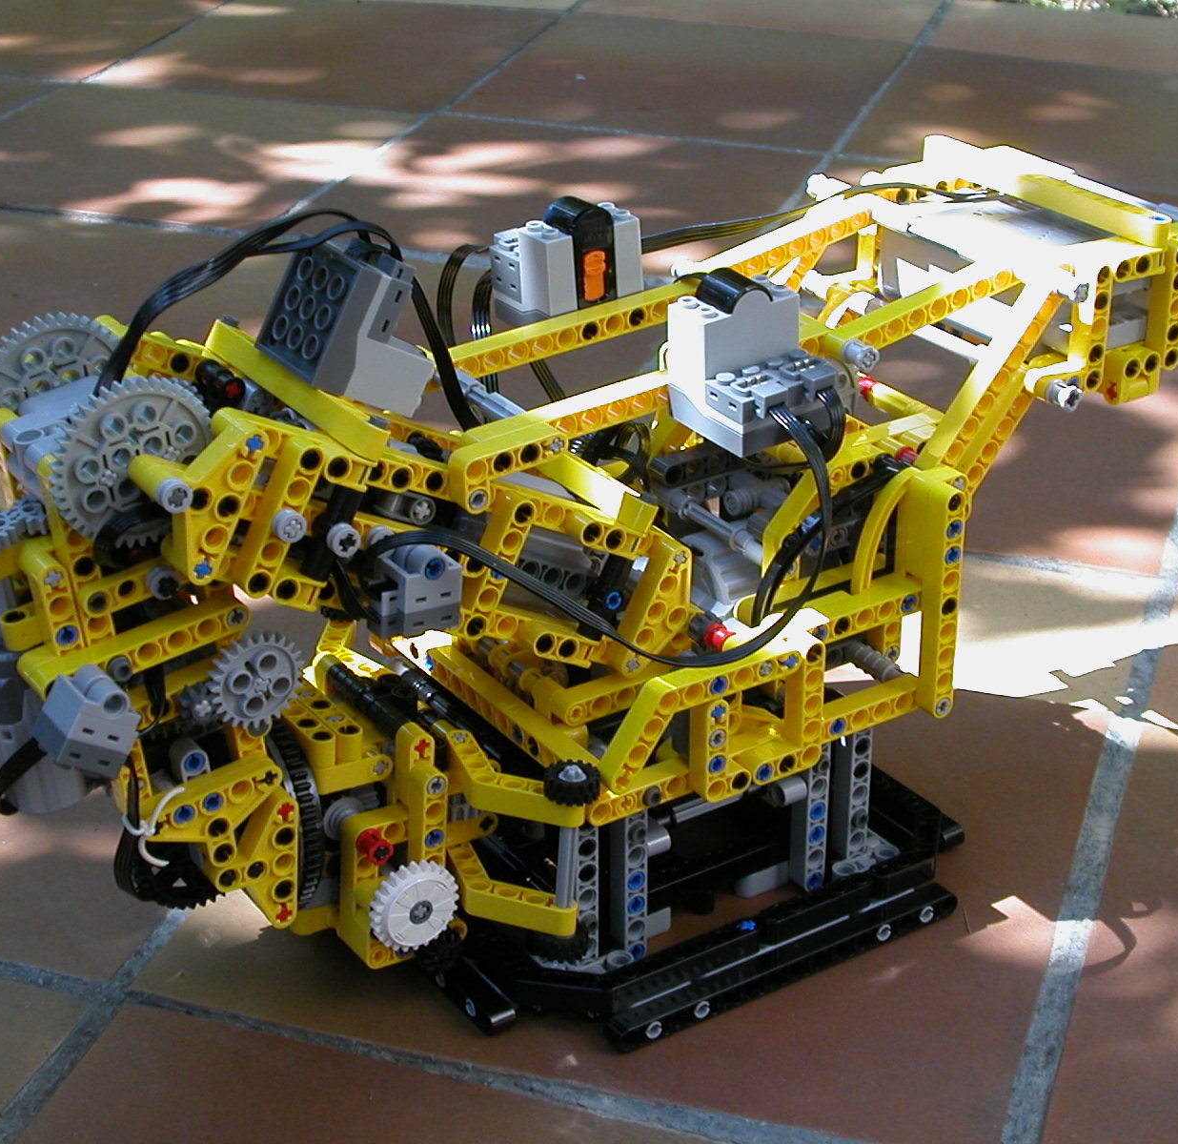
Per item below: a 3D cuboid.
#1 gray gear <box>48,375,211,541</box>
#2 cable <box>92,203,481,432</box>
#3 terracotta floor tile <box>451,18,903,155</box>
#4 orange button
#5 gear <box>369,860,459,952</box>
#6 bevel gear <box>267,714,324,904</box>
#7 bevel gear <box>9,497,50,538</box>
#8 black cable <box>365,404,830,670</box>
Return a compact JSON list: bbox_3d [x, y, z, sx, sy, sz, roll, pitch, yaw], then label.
[{"bbox_3d":[-0.107,-0.026,0.560,0.042,0.042,0.007,-17,31,-30],"label":"gray gear"},{"bbox_3d":[-0.075,-0.056,0.597,0.115,0.073,0.032,-16,31,-30],"label":"cable"},{"bbox_3d":[0.064,-0.315,1.548,0.244,0.012,0.255,8,27,15],"label":"terracotta floor tile"},{"bbox_3d":[0.002,-0.085,0.678,0.007,0.015,0.004,-19,32,-28],"label":"orange button"},{"bbox_3d":[-0.046,0.089,0.632,0.025,0.025,0.008,-17,31,-30],"label":"gear"},{"bbox_3d":[-0.088,0.064,0.646,0.009,0.057,0.057,-11,28,-32],"label":"bevel gear"},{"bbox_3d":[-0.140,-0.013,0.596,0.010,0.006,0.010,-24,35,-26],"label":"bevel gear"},{"bbox_3d":[0.006,-0.002,0.606,0.137,0.067,0.034,-16,31,-30],"label":"black cable"}]

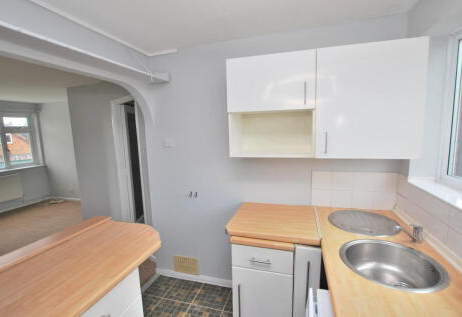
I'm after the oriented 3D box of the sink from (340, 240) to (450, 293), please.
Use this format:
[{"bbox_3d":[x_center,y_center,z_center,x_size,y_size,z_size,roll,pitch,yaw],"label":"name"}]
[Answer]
[{"bbox_3d":[0.794,0.592,1.067,0.434,0.169,0.434,1,8,16],"label":"sink"}]

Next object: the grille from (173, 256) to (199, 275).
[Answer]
[{"bbox_3d":[-0.473,1.135,2.234,0.281,0.181,0.018,1,8,16],"label":"grille"}]

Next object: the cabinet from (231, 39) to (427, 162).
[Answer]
[{"bbox_3d":[0.599,-0.373,1.549,1.197,0.701,0.320,1,8,16],"label":"cabinet"}]

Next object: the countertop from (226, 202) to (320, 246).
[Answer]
[{"bbox_3d":[0.334,0.468,1.611,0.600,0.038,0.573,1,8,16],"label":"countertop"}]

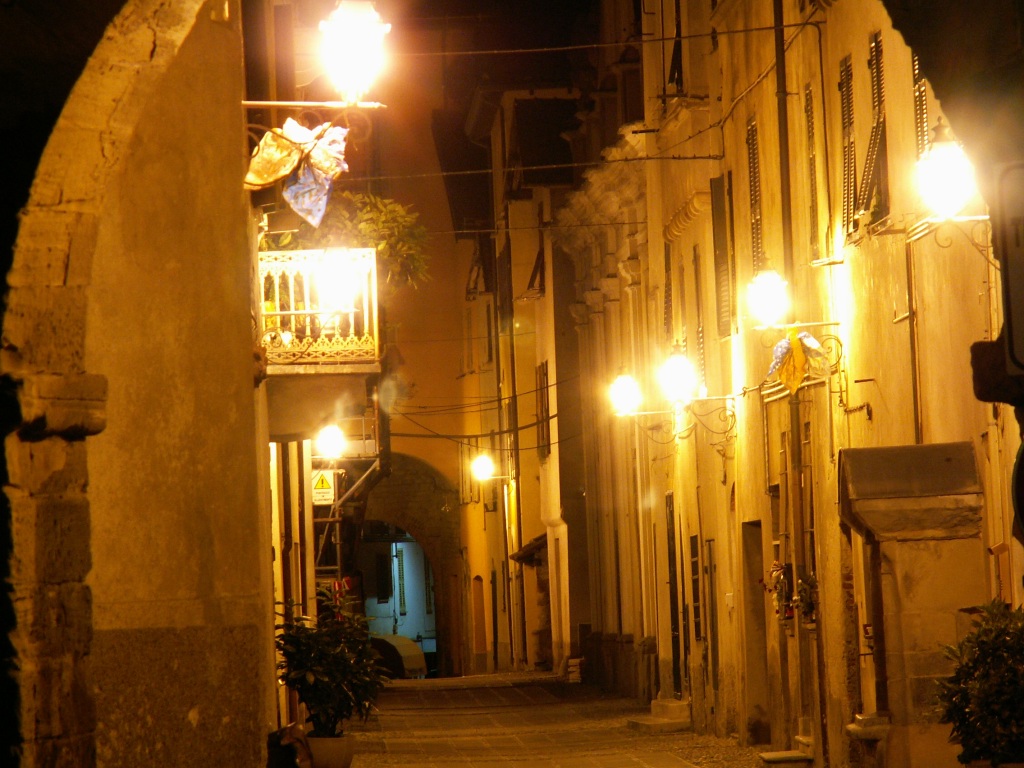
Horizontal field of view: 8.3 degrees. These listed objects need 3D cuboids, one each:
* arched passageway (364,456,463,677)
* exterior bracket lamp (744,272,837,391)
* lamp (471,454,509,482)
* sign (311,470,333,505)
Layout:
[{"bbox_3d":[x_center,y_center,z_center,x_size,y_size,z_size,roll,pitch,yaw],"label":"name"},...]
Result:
[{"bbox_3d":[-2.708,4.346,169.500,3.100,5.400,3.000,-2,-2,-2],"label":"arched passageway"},{"bbox_3d":[2.775,-0.547,69.400,0.900,1.280,0.400,-2,-2,-2],"label":"exterior bracket lamp"},{"bbox_3d":[-0.479,1.840,157.000,0.880,0.660,0.420,-2,-2,-2],"label":"lamp"},{"bbox_3d":[-3.168,1.740,118.000,0.370,0.575,0.030,-2,-2,-2],"label":"sign"}]

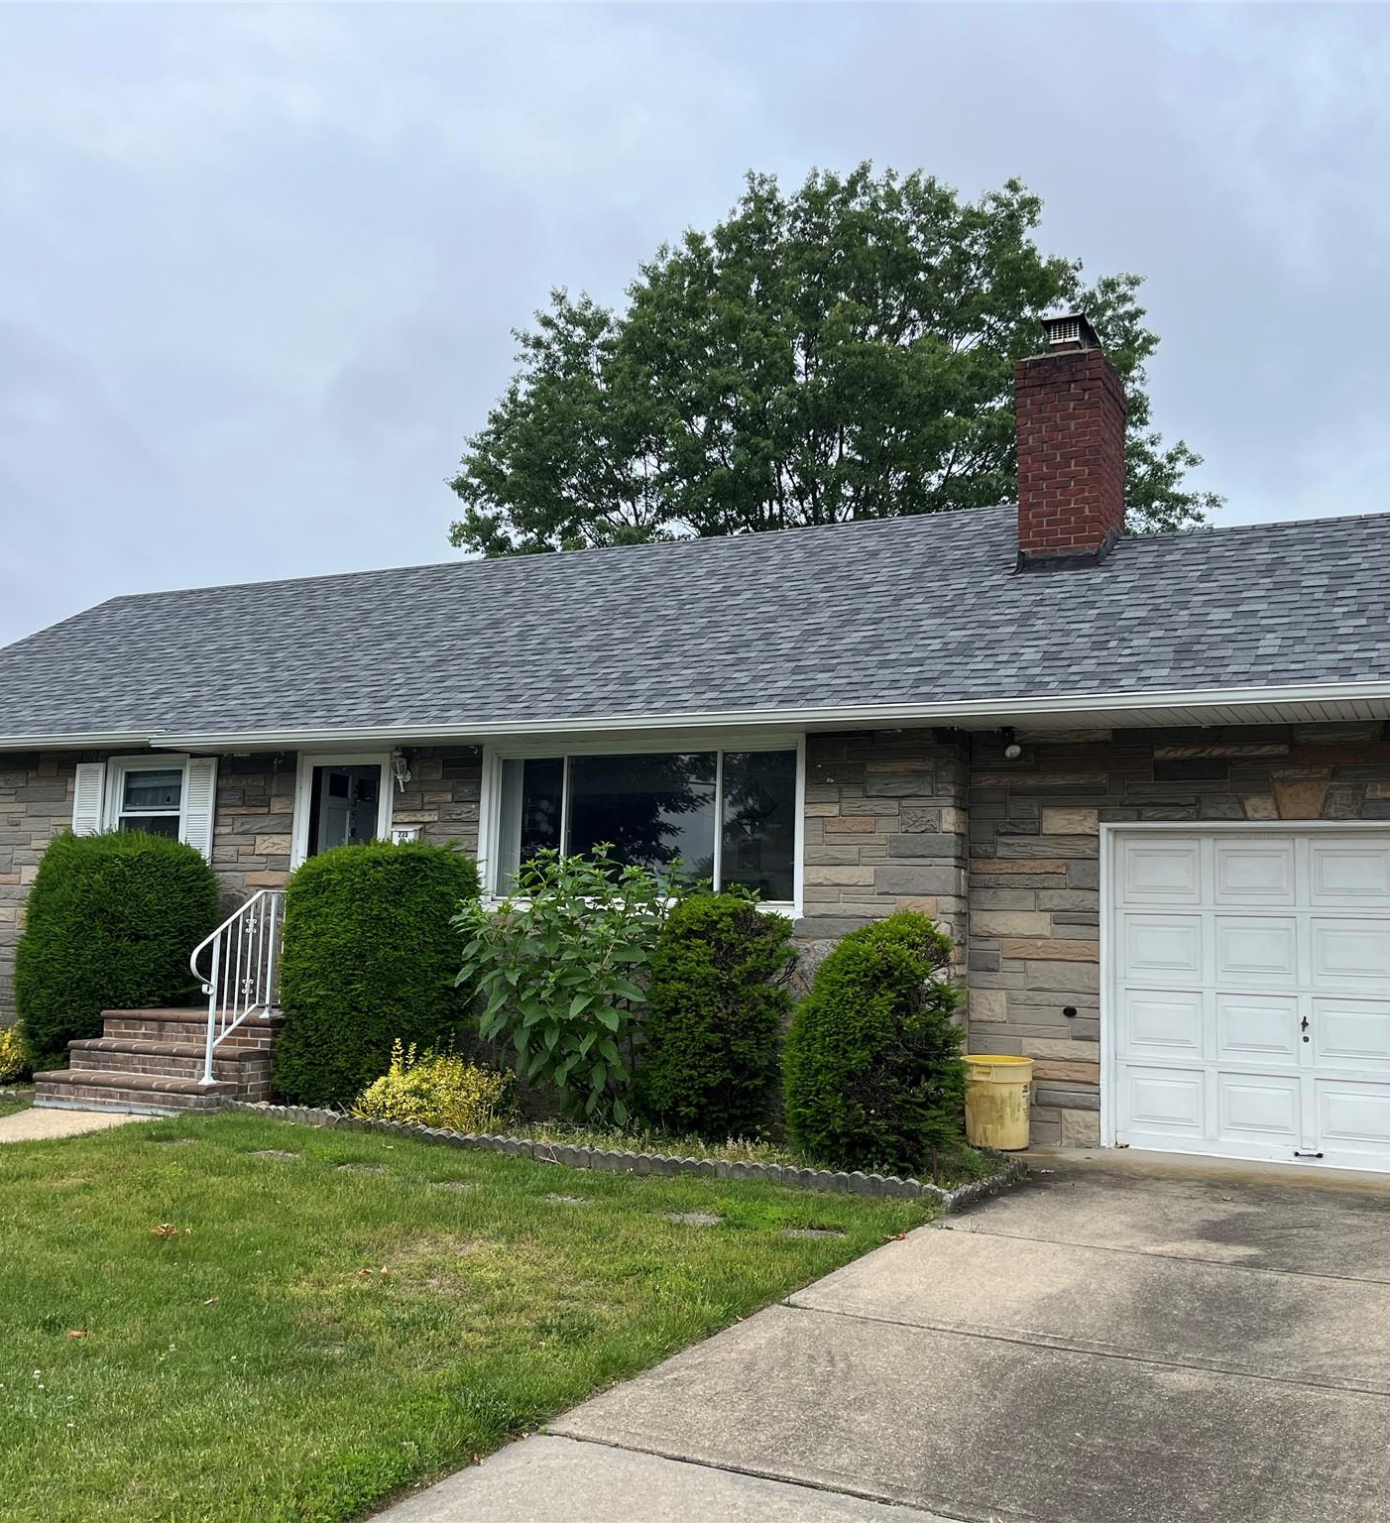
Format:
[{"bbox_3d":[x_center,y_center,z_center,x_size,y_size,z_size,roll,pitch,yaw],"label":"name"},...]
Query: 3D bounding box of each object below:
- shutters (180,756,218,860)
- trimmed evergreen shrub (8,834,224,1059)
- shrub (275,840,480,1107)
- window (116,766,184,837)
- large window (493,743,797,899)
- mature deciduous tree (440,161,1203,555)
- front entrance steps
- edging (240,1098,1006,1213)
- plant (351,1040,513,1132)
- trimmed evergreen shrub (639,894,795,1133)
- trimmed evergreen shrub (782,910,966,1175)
[{"bbox_3d":[-4.407,0.469,13.536,0.330,1.000,0.050,-2,-7,26],"label":"shutters"},{"bbox_3d":[-4.880,1.617,12.898,1.270,2.050,1.100,-2,-7,26],"label":"trimmed evergreen shrub"},{"bbox_3d":[-2.446,1.612,11.682,1.220,2.050,1.120,-2,-7,26],"label":"shrub"},{"bbox_3d":[-4.963,0.495,13.856,0.860,0.980,0.110,-2,-7,26],"label":"window"},{"bbox_3d":[-0.442,0.469,11.601,2.700,1.210,0.130,-2,-7,26],"label":"large window"},{"bbox_3d":[2.221,-3.166,26.378,13.000,15.000,13.000,-2,-7,28],"label":"mature deciduous tree"},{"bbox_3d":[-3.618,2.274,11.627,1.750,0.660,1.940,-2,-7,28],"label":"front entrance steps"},{"bbox_3d":[-0.964,2.410,9.739,5.900,0.160,1.350,-2,-7,26],"label":"edging"},{"bbox_3d":[-1.840,2.230,10.691,1.130,0.570,0.950,-2,-7,28],"label":"plant"},{"bbox_3d":[0.160,1.719,10.536,1.100,1.620,1.080,2,-6,0],"label":"trimmed evergreen shrub"},{"bbox_3d":[1.102,1.673,9.306,1.110,1.510,1.100,2,-6,0],"label":"trimmed evergreen shrub"}]

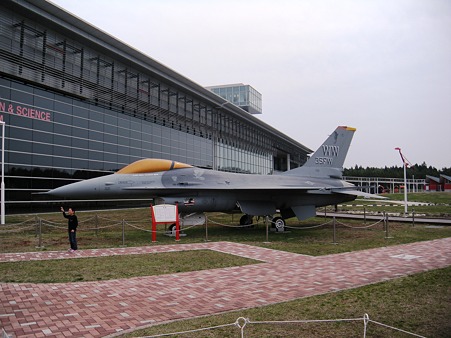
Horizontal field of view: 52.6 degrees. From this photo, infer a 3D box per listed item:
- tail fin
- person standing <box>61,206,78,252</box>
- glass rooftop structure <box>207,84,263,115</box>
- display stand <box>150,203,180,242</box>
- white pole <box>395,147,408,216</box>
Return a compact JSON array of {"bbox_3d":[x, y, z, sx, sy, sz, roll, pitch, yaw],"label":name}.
[{"bbox_3d":[4.720,-0.845,22.232,4.600,2.600,0.400,2,-4,-31],"label":"tail fin"},{"bbox_3d":[-4.240,1.649,12.427,0.330,1.220,0.420,3,-4,-41],"label":"person standing"},{"bbox_3d":[1.596,-15.306,104.621,11.500,4.685,10.207,-1,-3,20],"label":"glass rooftop structure"},{"bbox_3d":[-1.950,1.755,15.025,0.880,1.270,0.300,1,-4,-25],"label":"display stand"},{"bbox_3d":[11.903,0.845,30.834,0.948,4.736,0.350,0,-3,0],"label":"white pole"}]

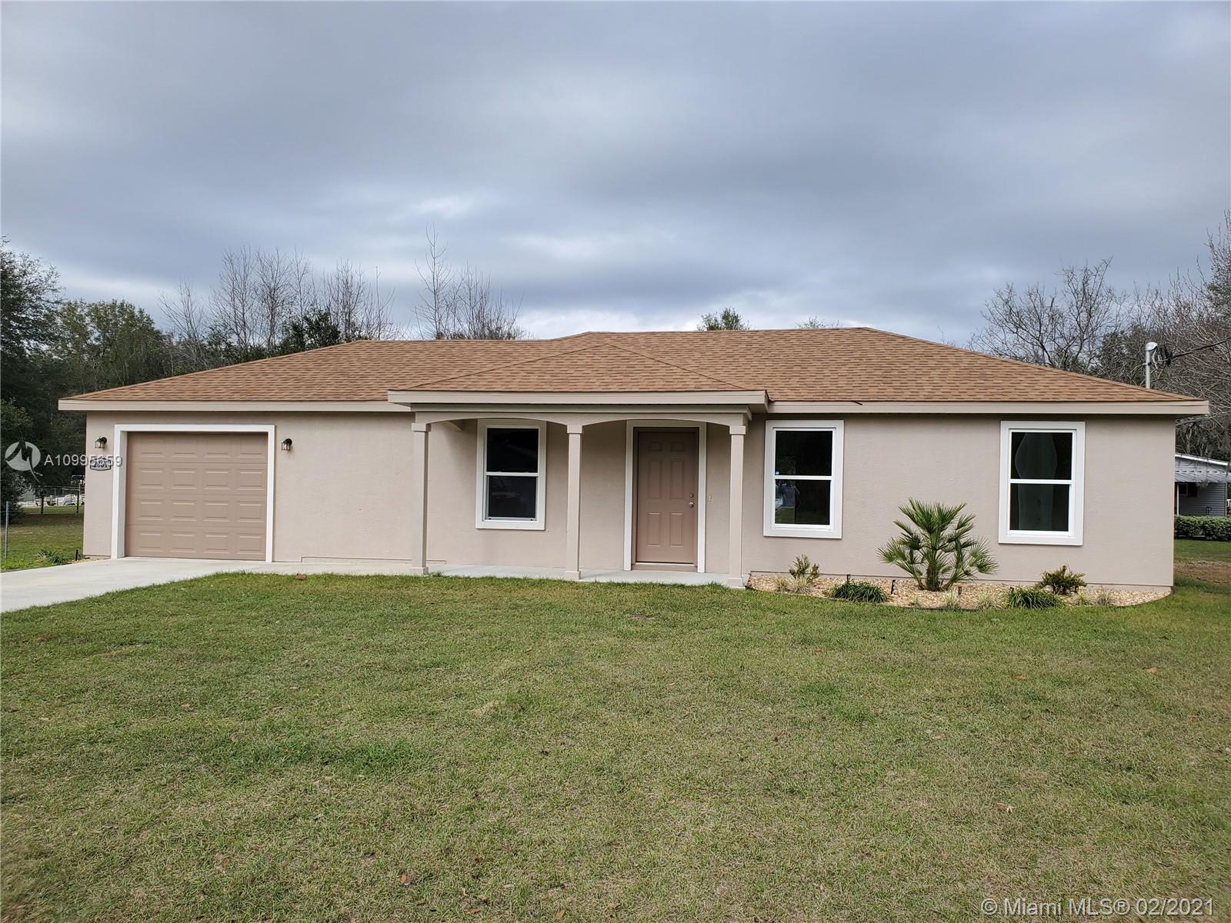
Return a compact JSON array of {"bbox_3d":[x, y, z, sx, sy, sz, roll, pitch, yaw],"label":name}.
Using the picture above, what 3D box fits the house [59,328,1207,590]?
[{"bbox_3d":[-0.146,-0.416,17.361,17.812,4.344,10.156,1,0,11],"label":"house"}]

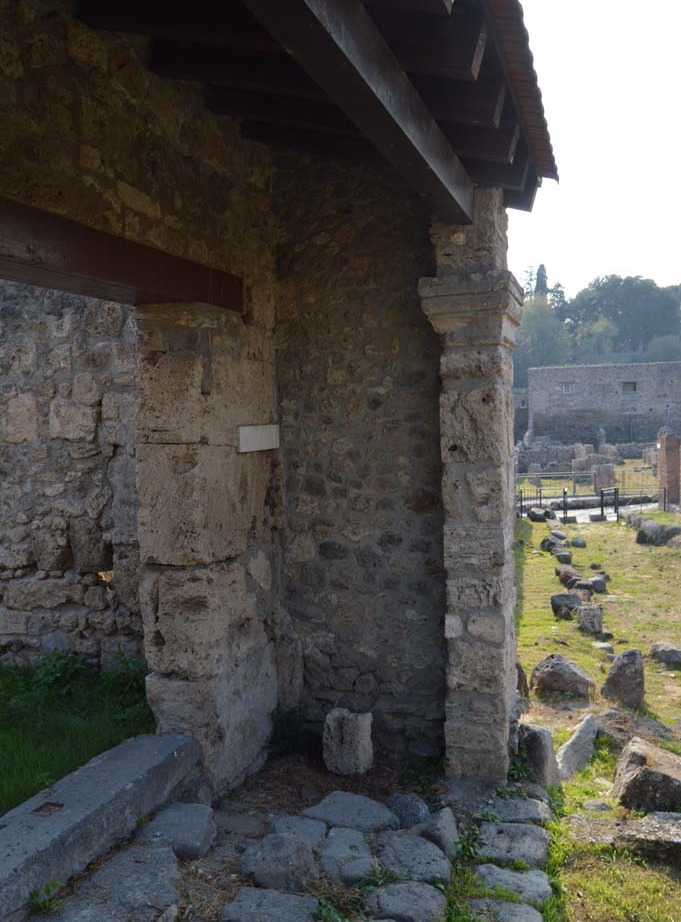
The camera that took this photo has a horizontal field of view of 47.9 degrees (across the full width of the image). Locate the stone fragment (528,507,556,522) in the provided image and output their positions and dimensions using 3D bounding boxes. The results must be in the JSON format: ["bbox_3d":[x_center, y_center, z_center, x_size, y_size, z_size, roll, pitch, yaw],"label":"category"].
[{"bbox_3d":[5.483,1.450,20.835,0.749,0.320,0.450,0,5,15],"label":"stone fragment"}]

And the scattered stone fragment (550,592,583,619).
[{"bbox_3d":[2.326,1.495,7.901,0.320,0.220,0.270,0,5,16],"label":"scattered stone fragment"}]

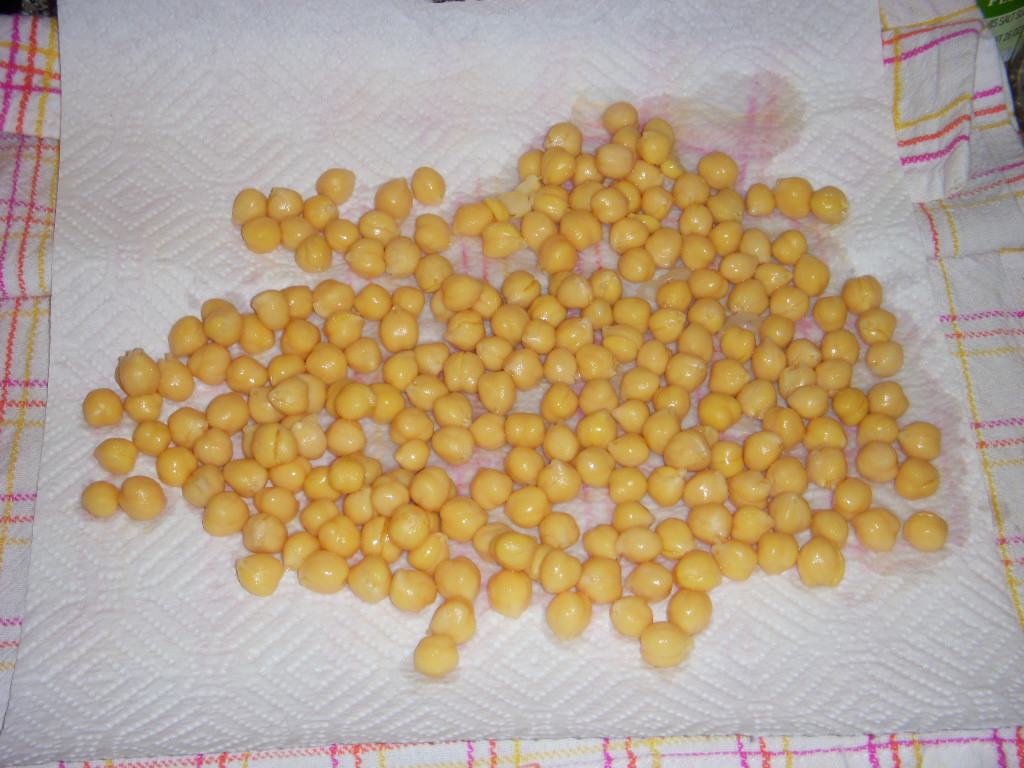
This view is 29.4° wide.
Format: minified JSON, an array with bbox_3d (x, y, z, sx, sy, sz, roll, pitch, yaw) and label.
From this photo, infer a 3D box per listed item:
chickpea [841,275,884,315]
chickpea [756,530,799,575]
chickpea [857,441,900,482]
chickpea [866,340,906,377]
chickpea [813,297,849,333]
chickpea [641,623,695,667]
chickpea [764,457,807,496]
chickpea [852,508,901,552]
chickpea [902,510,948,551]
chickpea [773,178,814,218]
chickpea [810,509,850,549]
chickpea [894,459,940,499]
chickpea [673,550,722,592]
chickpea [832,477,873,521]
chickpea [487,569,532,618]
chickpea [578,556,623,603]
[{"bbox_3d":[0.108,-0.028,0.604,0.013,0.011,0.013,0,56,-3],"label":"chickpea"},{"bbox_3d":[0.075,0.048,0.552,0.012,0.012,0.012,-1,57,0],"label":"chickpea"},{"bbox_3d":[0.106,0.023,0.568,0.012,0.012,0.012,-1,57,0],"label":"chickpea"},{"bbox_3d":[0.113,-0.008,0.592,0.011,0.010,0.011,0,56,-3],"label":"chickpea"},{"bbox_3d":[0.098,-0.021,0.600,0.011,0.010,0.011,0,56,-3],"label":"chickpea"},{"bbox_3d":[0.043,0.072,0.536,0.015,0.012,0.013,-1,57,0],"label":"chickpea"},{"bbox_3d":[0.080,0.027,0.566,0.012,0.011,0.012,-1,57,0],"label":"chickpea"},{"bbox_3d":[0.104,0.042,0.557,0.014,0.012,0.013,0,56,-3],"label":"chickpea"},{"bbox_3d":[0.118,0.042,0.558,0.013,0.011,0.012,0,56,-3],"label":"chickpea"},{"bbox_3d":[0.089,-0.059,0.621,0.012,0.013,0.014,-1,57,0],"label":"chickpea"},{"bbox_3d":[0.091,0.042,0.556,0.011,0.011,0.011,-1,57,0],"label":"chickpea"},{"bbox_3d":[0.117,0.027,0.565,0.013,0.012,0.012,-1,57,0],"label":"chickpea"},{"bbox_3d":[0.052,0.053,0.549,0.014,0.011,0.012,-1,57,0],"label":"chickpea"},{"bbox_3d":[0.098,0.033,0.563,0.011,0.011,0.013,0,56,-3],"label":"chickpea"},{"bbox_3d":[-0.001,0.058,0.541,0.013,0.012,0.015,0,56,-3],"label":"chickpea"},{"bbox_3d":[0.025,0.055,0.544,0.013,0.012,0.014,0,56,-3],"label":"chickpea"}]

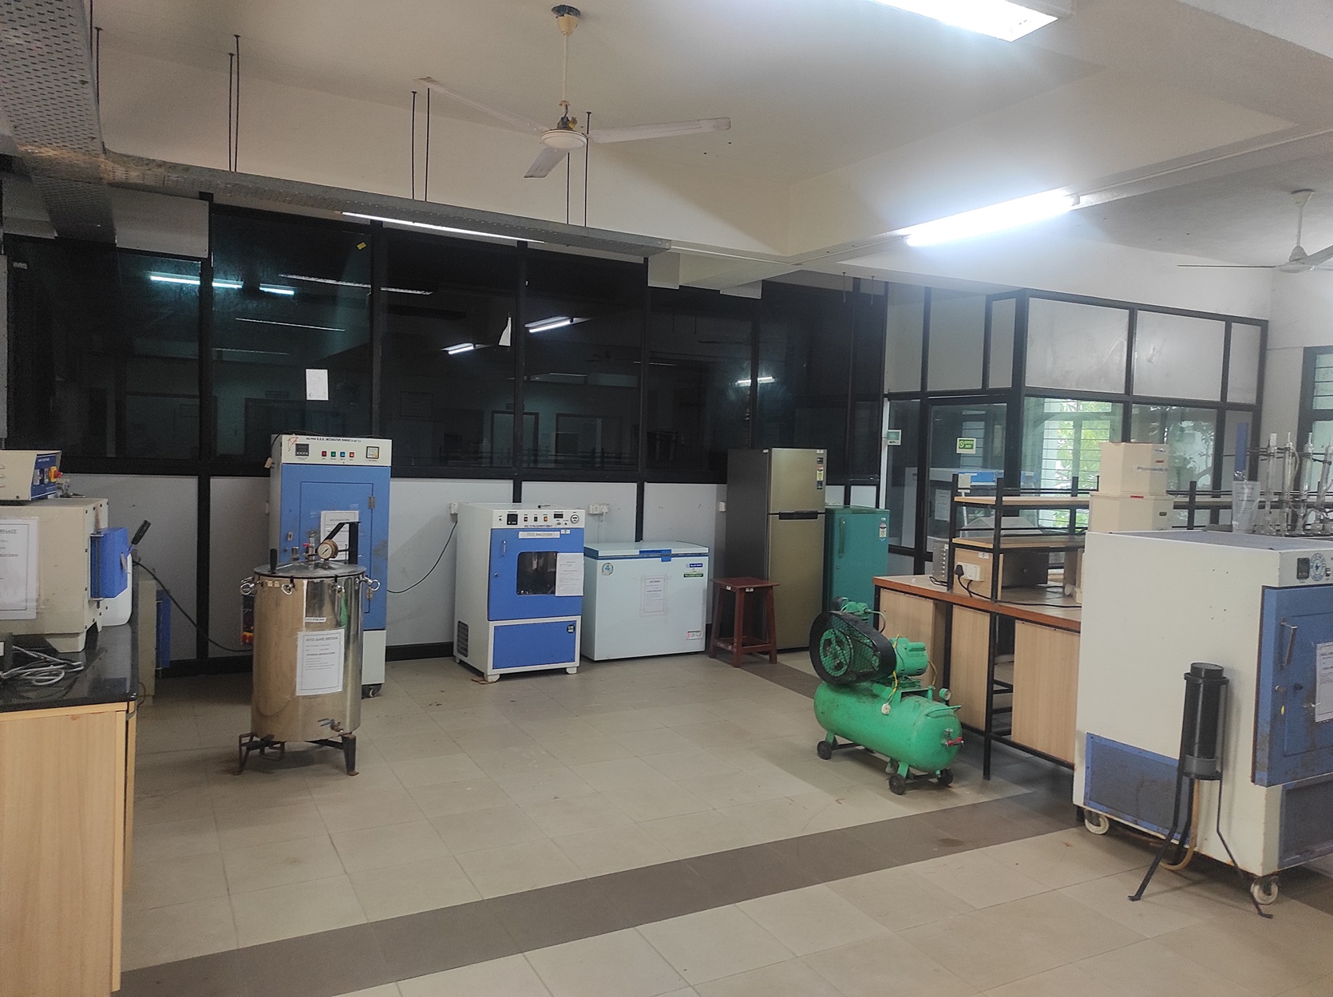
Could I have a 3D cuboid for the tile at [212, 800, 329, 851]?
[{"bbox_3d":[-1.648,1.371,4.027,0.400,0.010,0.396,0,4,-28],"label":"tile"}]

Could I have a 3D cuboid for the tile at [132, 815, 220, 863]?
[{"bbox_3d":[-2.002,1.369,3.836,0.400,0.010,0.400,0,4,-28],"label":"tile"}]

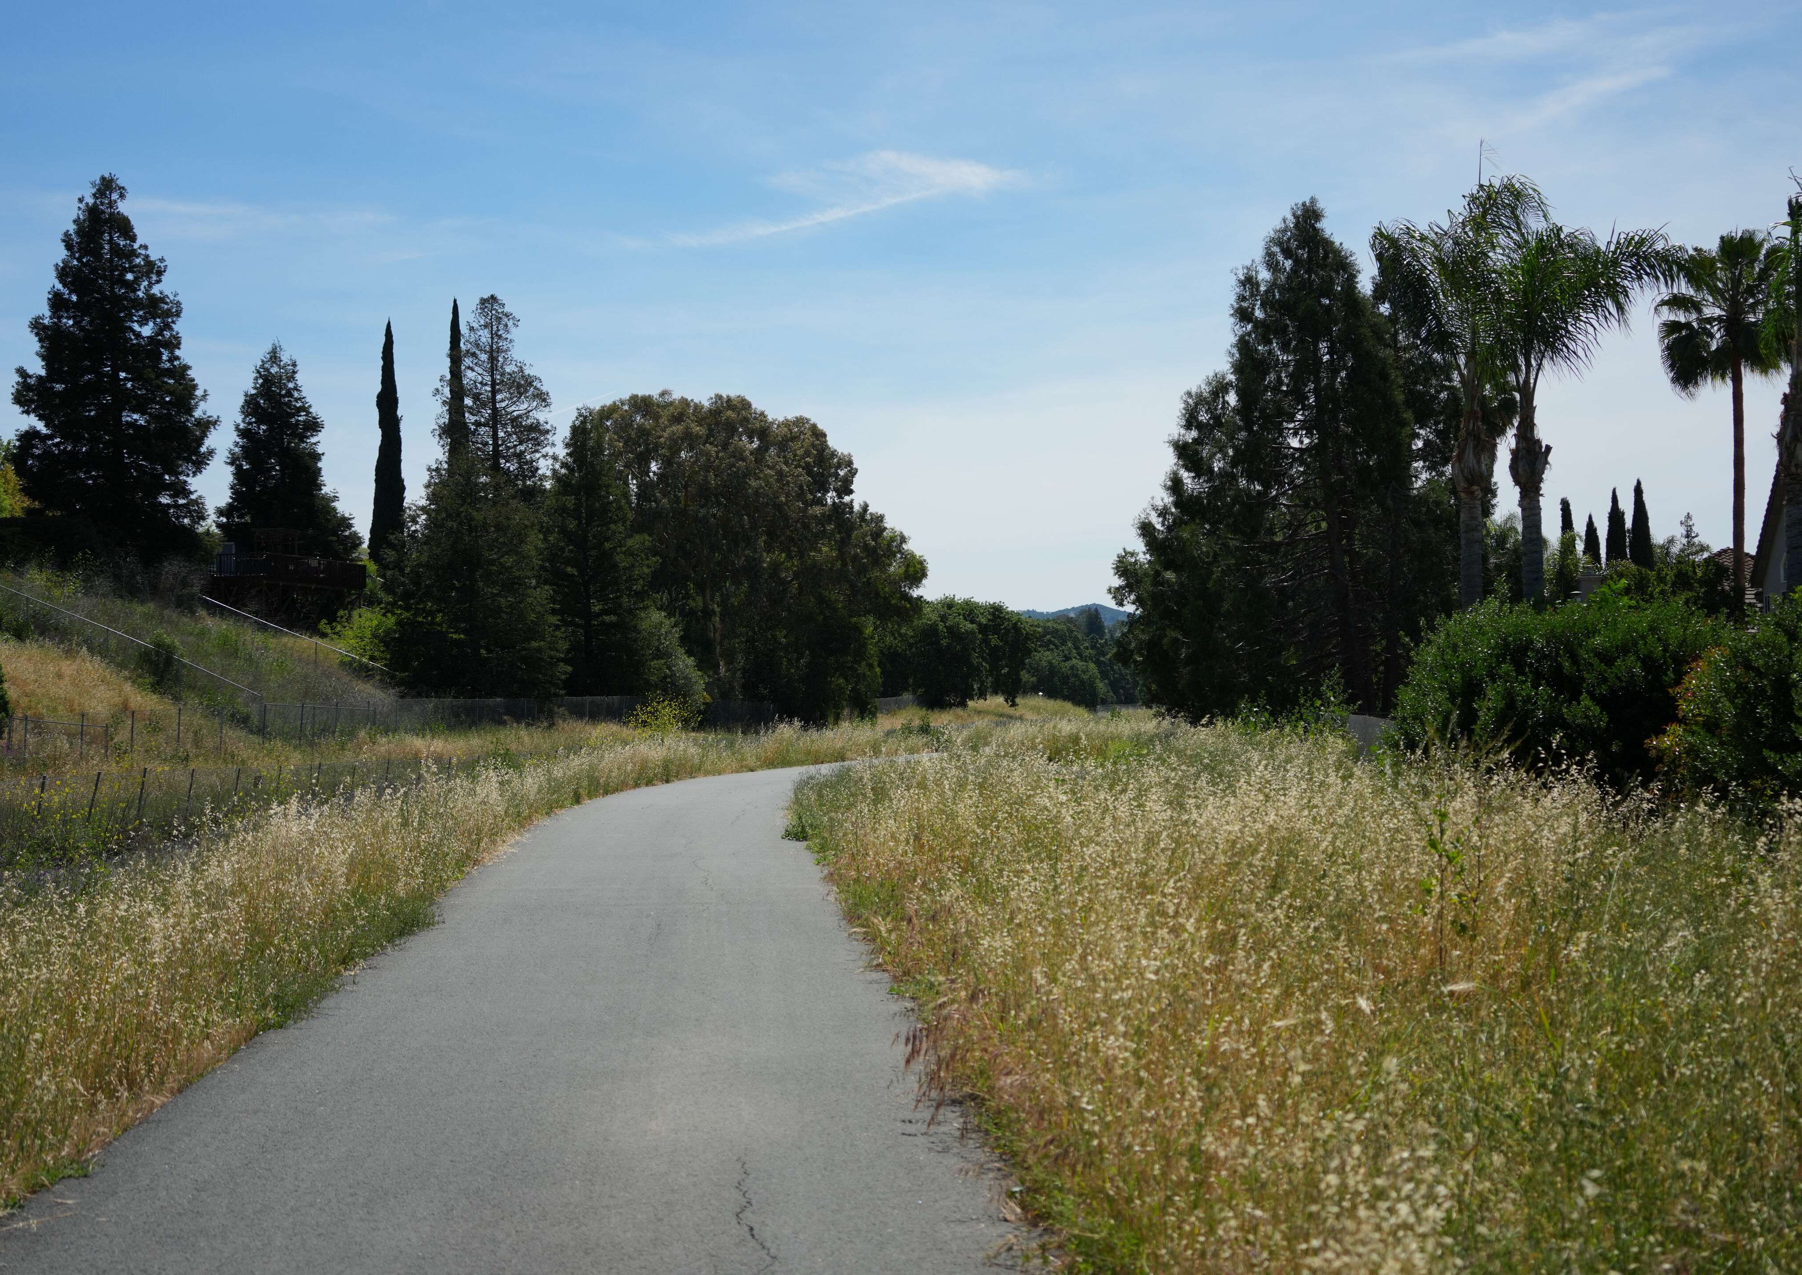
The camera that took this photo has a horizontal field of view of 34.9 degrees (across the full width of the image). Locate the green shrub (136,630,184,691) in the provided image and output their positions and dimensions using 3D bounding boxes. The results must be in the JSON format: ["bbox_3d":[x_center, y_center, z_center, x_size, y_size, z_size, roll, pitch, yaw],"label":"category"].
[{"bbox_3d":[-21.831,0.704,84.500,1.400,1.750,1.400,0,-1,0],"label":"green shrub"}]

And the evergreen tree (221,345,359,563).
[{"bbox_3d":[-27.336,-7.870,128.000,6.400,10.700,6.400,0,-1,0],"label":"evergreen tree"}]

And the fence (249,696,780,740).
[{"bbox_3d":[-12.100,2.950,108.000,0.150,1.300,58.000,0,-1,12],"label":"fence"}]

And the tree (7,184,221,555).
[{"bbox_3d":[-29.400,-10.008,107.000,7.500,14.500,7.500,0,-1,0],"label":"tree"}]

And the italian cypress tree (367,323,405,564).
[{"bbox_3d":[-23.687,-8.426,132.000,1.650,12.400,1.650,0,-1,0],"label":"italian cypress tree"}]

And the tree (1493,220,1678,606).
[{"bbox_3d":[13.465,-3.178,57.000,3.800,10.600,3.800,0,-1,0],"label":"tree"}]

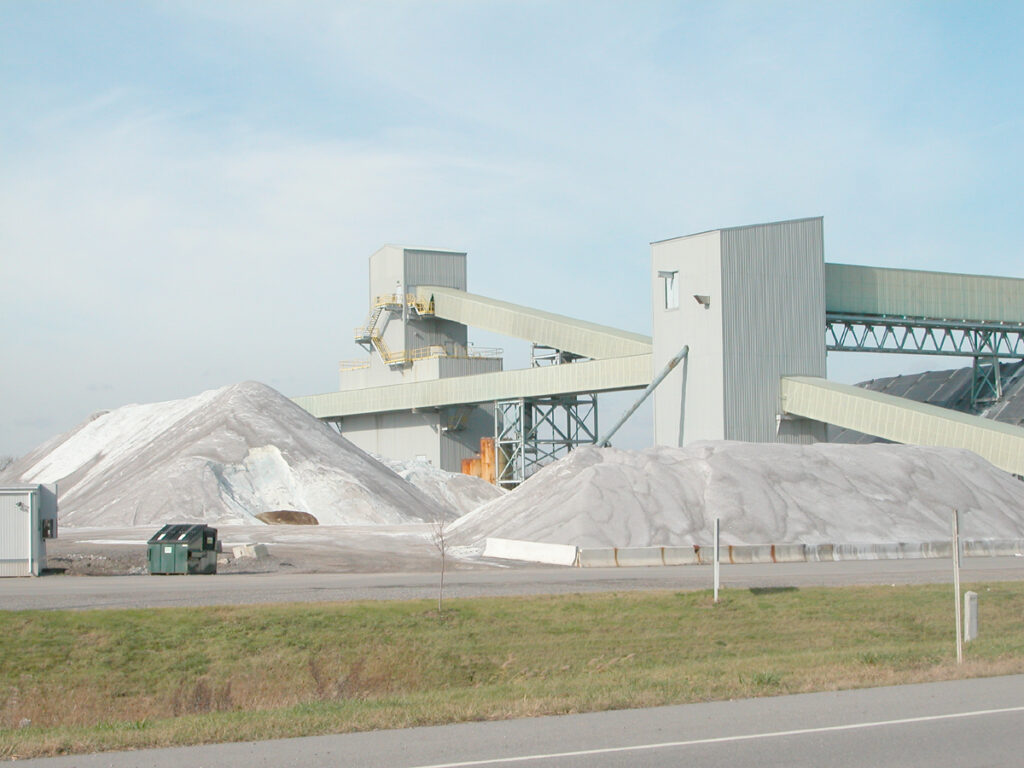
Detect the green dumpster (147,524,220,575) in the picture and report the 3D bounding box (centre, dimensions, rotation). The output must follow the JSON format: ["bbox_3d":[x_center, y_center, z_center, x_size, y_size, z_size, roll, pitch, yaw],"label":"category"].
[{"bbox_3d":[-12.282,6.197,70.766,1.980,1.870,1.720,-3,-4,29],"label":"green dumpster"}]

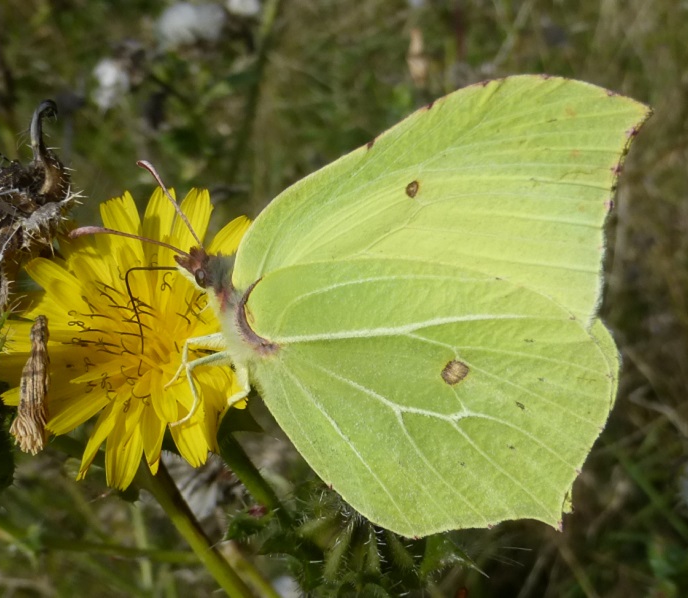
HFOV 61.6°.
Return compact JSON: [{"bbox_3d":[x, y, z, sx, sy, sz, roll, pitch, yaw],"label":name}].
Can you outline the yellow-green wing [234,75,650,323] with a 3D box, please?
[{"bbox_3d":[0.007,-0.007,0.042,0.030,0.018,0.003,0,0,0],"label":"yellow-green wing"}]

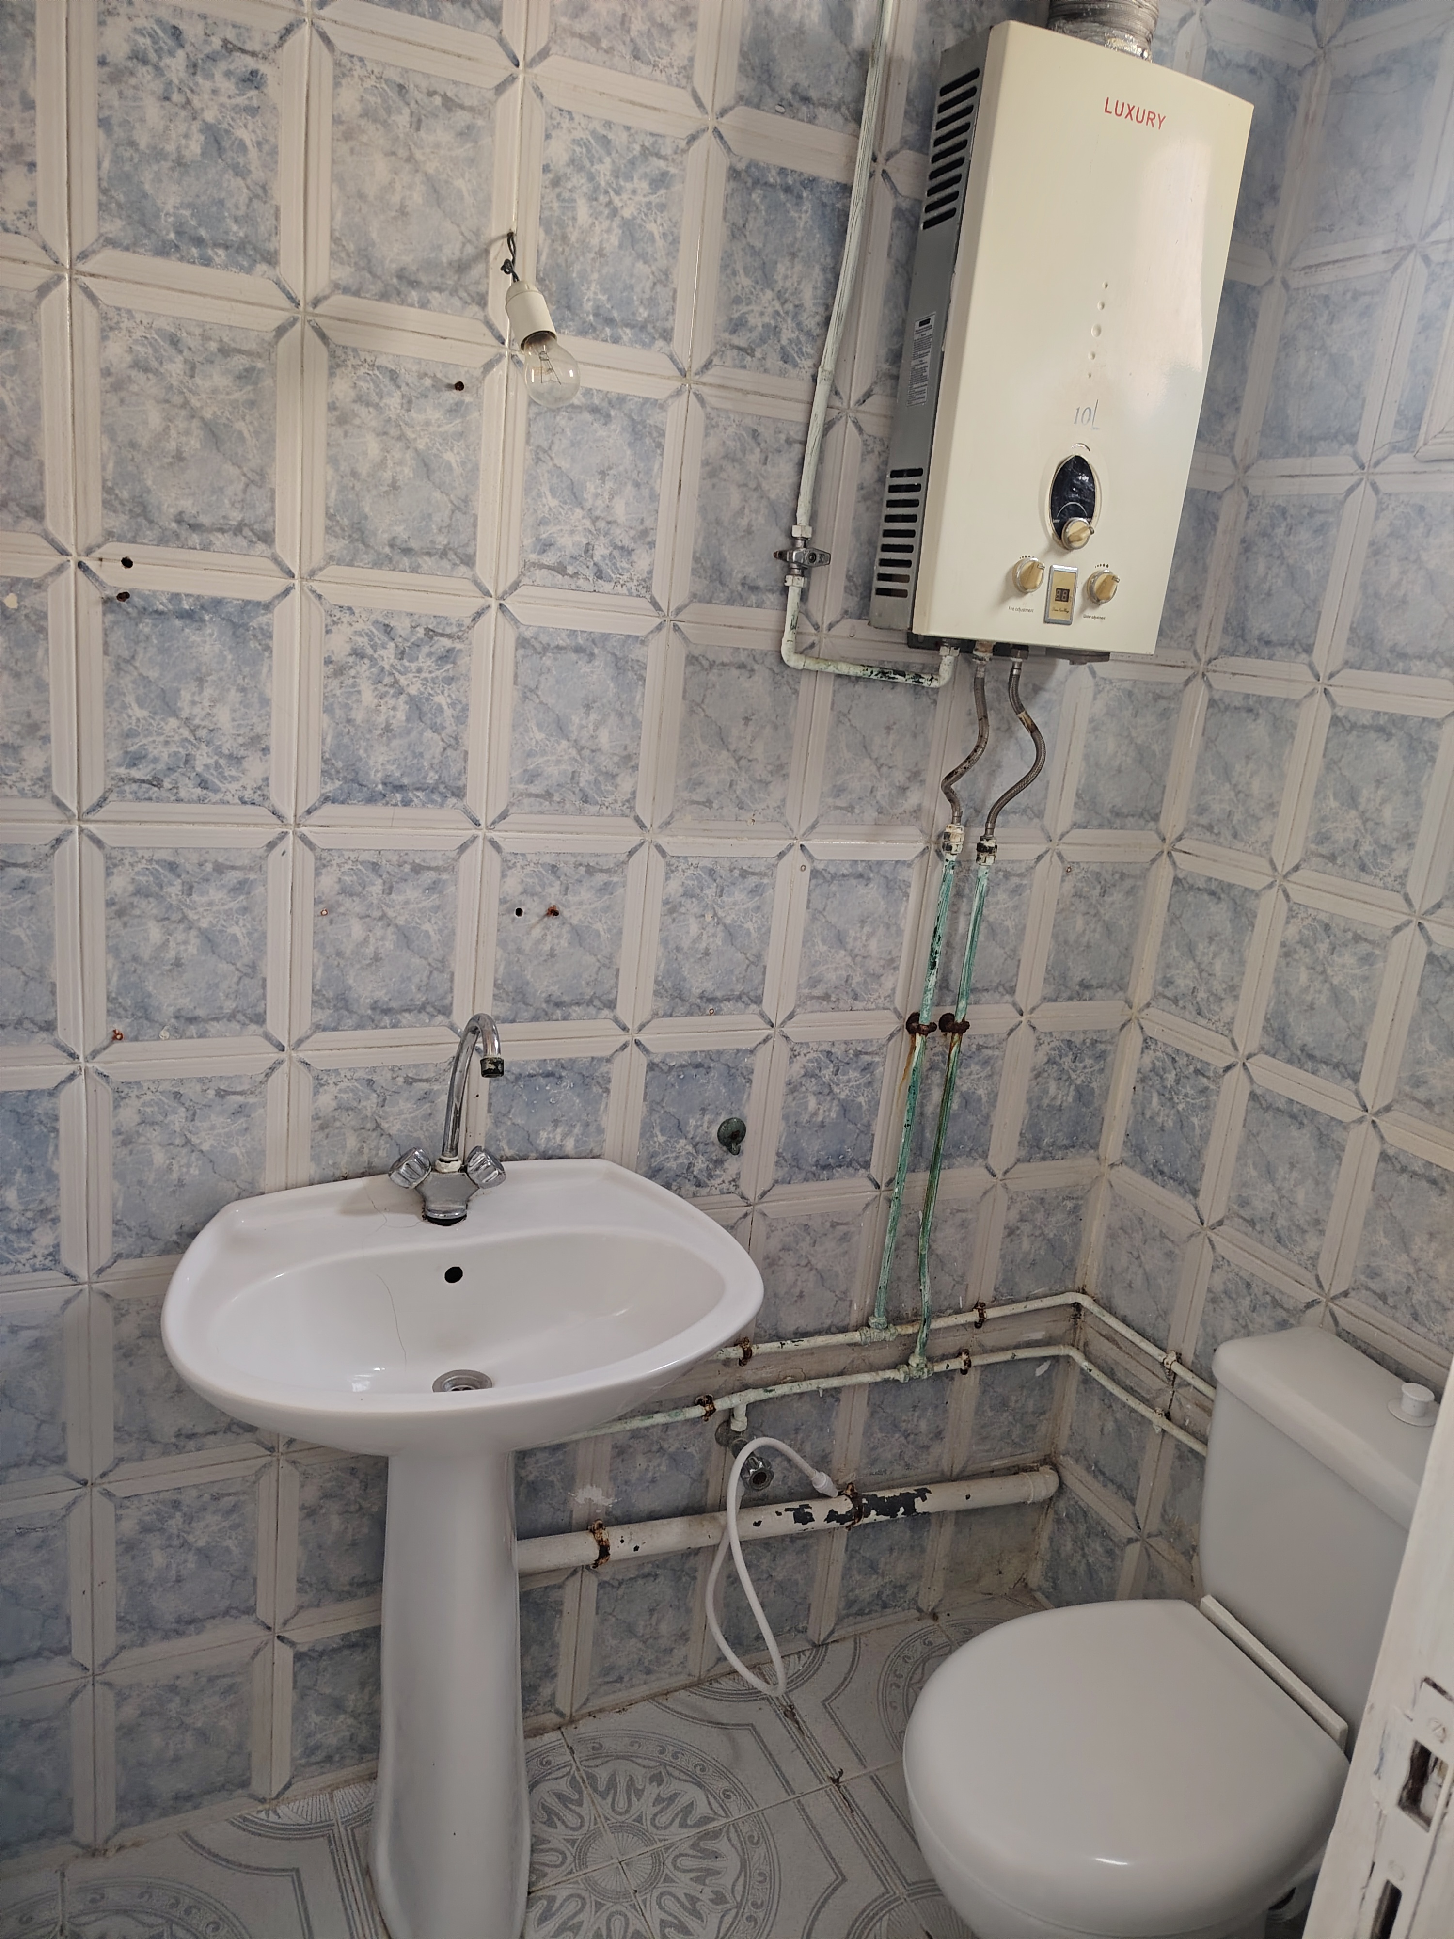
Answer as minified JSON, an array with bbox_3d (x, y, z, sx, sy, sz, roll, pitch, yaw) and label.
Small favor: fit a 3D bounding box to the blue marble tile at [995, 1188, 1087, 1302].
[{"bbox_3d":[0.478,0.430,2.063,0.156,0.205,0.012,-1,16,-26],"label":"blue marble tile"}]

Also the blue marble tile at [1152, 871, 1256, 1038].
[{"bbox_3d":[0.663,-0.026,1.871,0.012,0.204,0.157,-1,16,-26],"label":"blue marble tile"}]

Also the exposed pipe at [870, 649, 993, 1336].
[{"bbox_3d":[0.262,0.062,1.761,0.070,0.950,0.080,-1,16,-26],"label":"exposed pipe"}]

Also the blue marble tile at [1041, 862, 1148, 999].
[{"bbox_3d":[0.520,-0.052,1.913,0.150,0.205,0.015,-1,16,-26],"label":"blue marble tile"}]

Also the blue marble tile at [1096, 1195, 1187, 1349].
[{"bbox_3d":[0.624,0.457,2.020,0.012,0.207,0.161,-1,17,-26],"label":"blue marble tile"}]

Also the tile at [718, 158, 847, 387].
[{"bbox_3d":[0.060,-0.763,1.478,0.158,0.207,0.012,-1,17,-26],"label":"tile"}]

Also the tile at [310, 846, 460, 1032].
[{"bbox_3d":[-0.375,-0.033,1.471,0.151,0.204,0.010,-1,16,-26],"label":"tile"}]

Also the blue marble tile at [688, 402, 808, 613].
[{"bbox_3d":[0.035,-0.522,1.542,0.158,0.207,0.012,-1,17,-26],"label":"blue marble tile"}]

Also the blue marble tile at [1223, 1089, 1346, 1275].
[{"bbox_3d":[0.732,0.273,1.766,0.015,0.205,0.150,-2,16,-27],"label":"blue marble tile"}]

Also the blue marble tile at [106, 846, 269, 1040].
[{"bbox_3d":[-0.557,-0.027,1.392,0.150,0.205,0.015,-1,16,-26],"label":"blue marble tile"}]

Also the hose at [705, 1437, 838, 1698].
[{"bbox_3d":[0.057,0.843,1.859,0.185,0.465,0.090,-1,16,-26],"label":"hose"}]

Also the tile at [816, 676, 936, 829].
[{"bbox_3d":[0.190,-0.284,1.697,0.156,0.205,0.012,-1,16,-26],"label":"tile"}]

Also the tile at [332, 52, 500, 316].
[{"bbox_3d":[-0.300,-0.747,1.292,0.150,0.205,0.015,-1,16,-26],"label":"tile"}]

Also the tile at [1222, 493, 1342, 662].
[{"bbox_3d":[0.719,-0.508,1.744,0.015,0.205,0.150,-2,16,-27],"label":"tile"}]

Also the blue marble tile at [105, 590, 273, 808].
[{"bbox_3d":[-0.528,-0.264,1.321,0.157,0.204,0.012,-1,16,-26],"label":"blue marble tile"}]

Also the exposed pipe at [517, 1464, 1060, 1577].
[{"bbox_3d":[0.112,0.792,1.938,0.948,0.046,0.046,5,14,-28],"label":"exposed pipe"}]

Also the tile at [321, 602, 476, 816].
[{"bbox_3d":[-0.354,-0.272,1.429,0.158,0.207,0.012,-1,17,-26],"label":"tile"}]

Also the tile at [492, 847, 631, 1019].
[{"bbox_3d":[-0.194,-0.038,1.559,0.149,0.202,0.010,-1,16,-26],"label":"tile"}]

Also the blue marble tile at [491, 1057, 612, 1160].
[{"bbox_3d":[-0.223,0.206,1.647,0.158,0.207,0.012,-1,17,-26],"label":"blue marble tile"}]

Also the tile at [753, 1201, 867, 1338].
[{"bbox_3d":[0.114,0.422,1.856,0.148,0.195,0.010,-1,16,-26],"label":"tile"}]

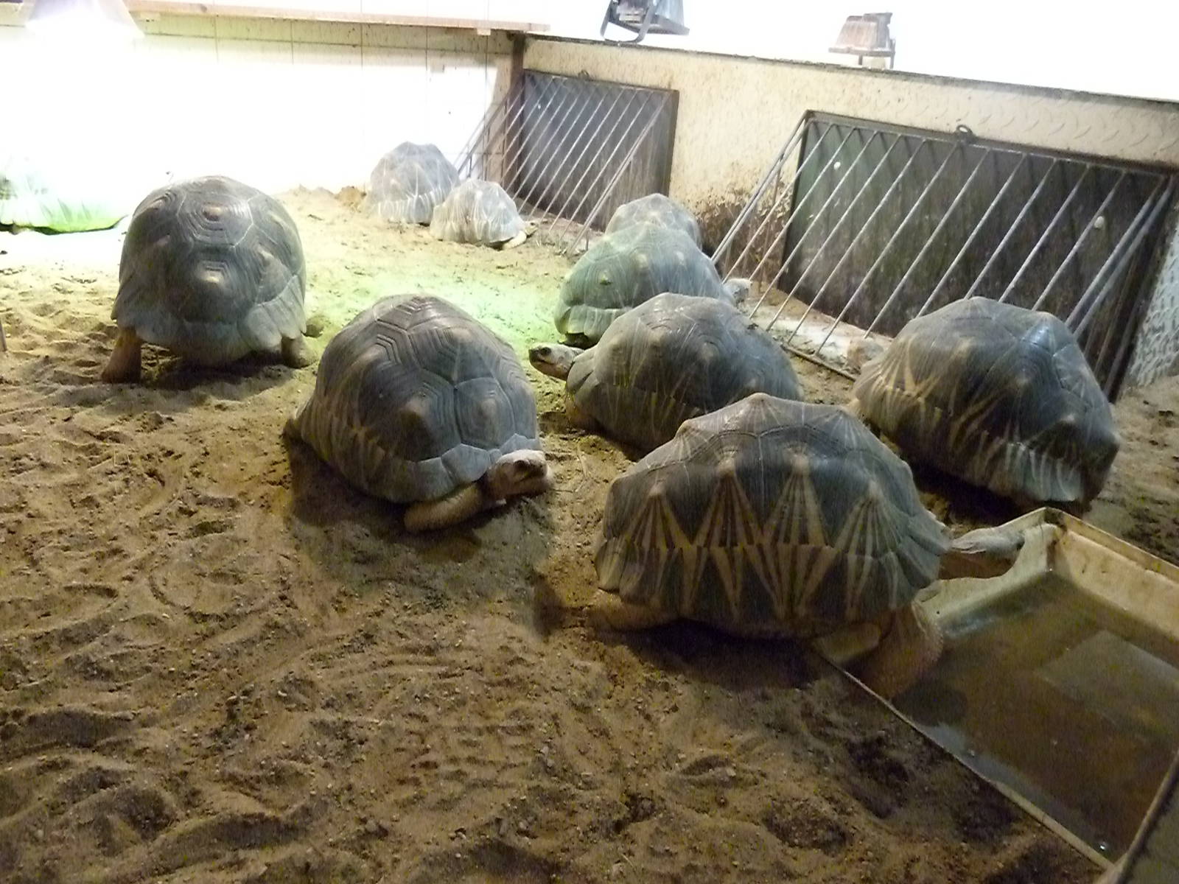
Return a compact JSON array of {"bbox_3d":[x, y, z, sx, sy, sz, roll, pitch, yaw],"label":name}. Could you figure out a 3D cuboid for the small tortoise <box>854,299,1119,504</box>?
[{"bbox_3d":[0.536,-0.073,1.151,0.250,0.226,0.348,-18,34,-38],"label":"small tortoise"}]

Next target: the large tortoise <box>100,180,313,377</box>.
[{"bbox_3d":[-0.609,-0.298,1.363,0.286,0.245,0.411,-7,28,-22],"label":"large tortoise"}]

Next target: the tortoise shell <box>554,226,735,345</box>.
[{"bbox_3d":[0.128,-0.307,1.610,0.394,0.212,0.258,-5,28,-19],"label":"tortoise shell"}]

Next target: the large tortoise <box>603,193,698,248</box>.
[{"bbox_3d":[0.159,-0.497,2.023,0.235,0.193,0.365,9,26,10],"label":"large tortoise"}]

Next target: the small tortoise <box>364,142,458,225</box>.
[{"bbox_3d":[-0.489,-0.728,2.369,0.224,0.197,0.326,15,28,20],"label":"small tortoise"}]

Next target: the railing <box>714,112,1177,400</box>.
[{"bbox_3d":[0.557,-0.369,1.599,0.323,0.388,0.763,-14,32,-33],"label":"railing"}]

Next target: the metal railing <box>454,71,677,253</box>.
[{"bbox_3d":[-0.136,-0.843,2.461,0.323,0.388,0.763,-14,32,-33],"label":"metal railing"}]

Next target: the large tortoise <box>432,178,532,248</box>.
[{"bbox_3d":[-0.274,-0.599,2.203,0.295,0.160,0.190,4,26,-1],"label":"large tortoise"}]

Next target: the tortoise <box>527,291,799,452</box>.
[{"bbox_3d":[0.103,-0.112,1.215,0.407,0.207,0.255,11,27,14],"label":"tortoise"}]

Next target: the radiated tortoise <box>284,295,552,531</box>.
[{"bbox_3d":[-0.204,-0.064,1.063,0.420,0.213,0.280,25,33,36],"label":"radiated tortoise"}]

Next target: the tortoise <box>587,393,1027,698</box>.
[{"bbox_3d":[0.216,0.065,0.853,0.450,0.222,0.270,4,26,-1],"label":"tortoise"}]

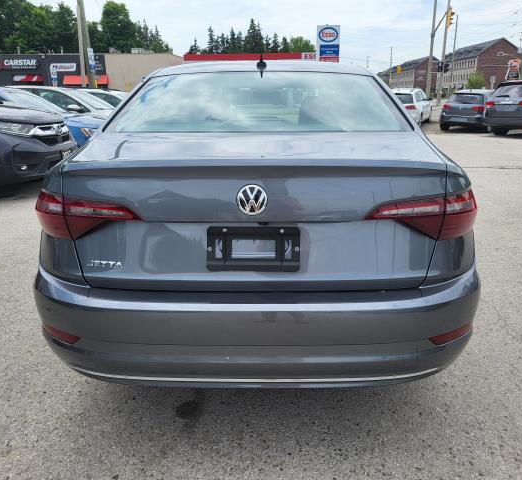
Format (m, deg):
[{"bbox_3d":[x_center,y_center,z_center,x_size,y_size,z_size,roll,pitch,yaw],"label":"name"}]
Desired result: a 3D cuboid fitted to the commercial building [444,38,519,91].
[{"bbox_3d":[59.100,-46.328,133.843,11.600,14.800,34.000,1,17,2],"label":"commercial building"}]

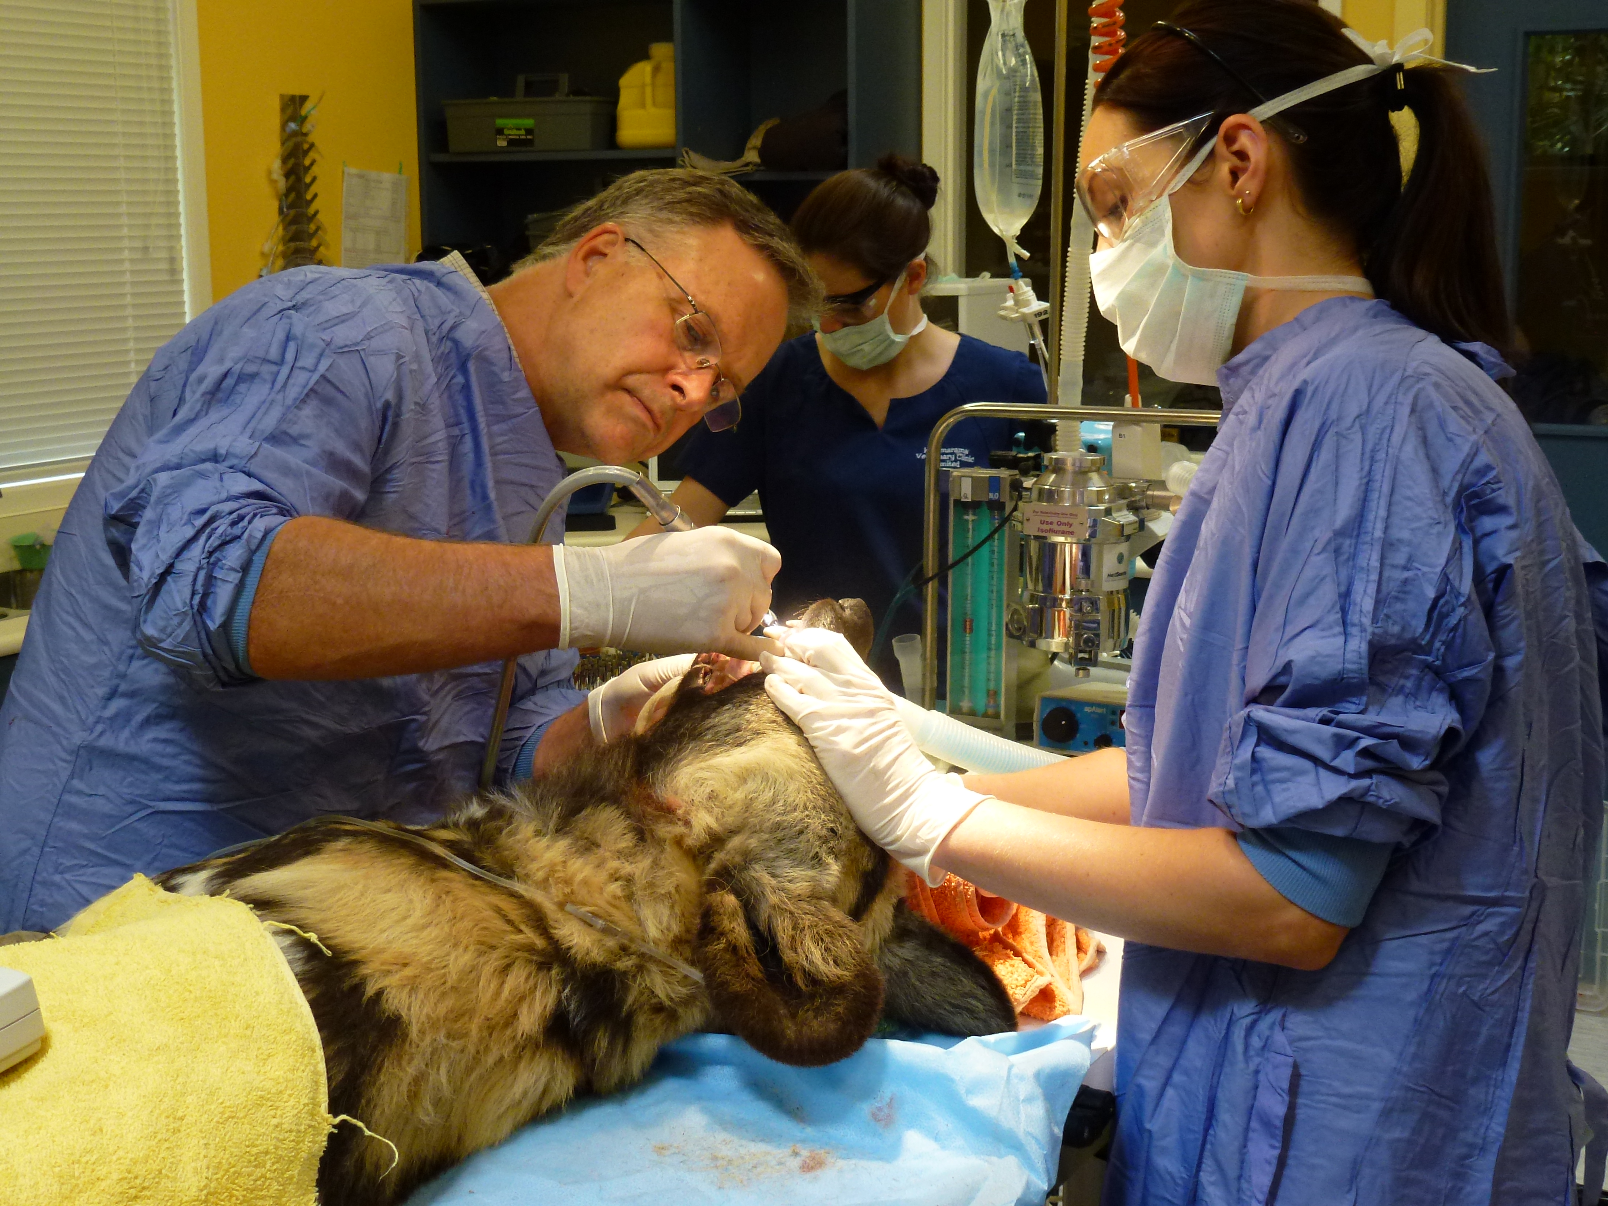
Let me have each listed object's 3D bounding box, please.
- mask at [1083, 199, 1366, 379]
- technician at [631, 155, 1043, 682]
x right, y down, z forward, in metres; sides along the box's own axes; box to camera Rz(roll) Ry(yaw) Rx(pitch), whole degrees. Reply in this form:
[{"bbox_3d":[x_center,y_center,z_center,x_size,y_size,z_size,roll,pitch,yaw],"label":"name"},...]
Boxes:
[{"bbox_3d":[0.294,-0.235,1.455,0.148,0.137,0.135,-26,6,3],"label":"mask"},{"bbox_3d":[0.057,0.252,2.577,0.550,1.627,0.360,1,8,14],"label":"technician"}]

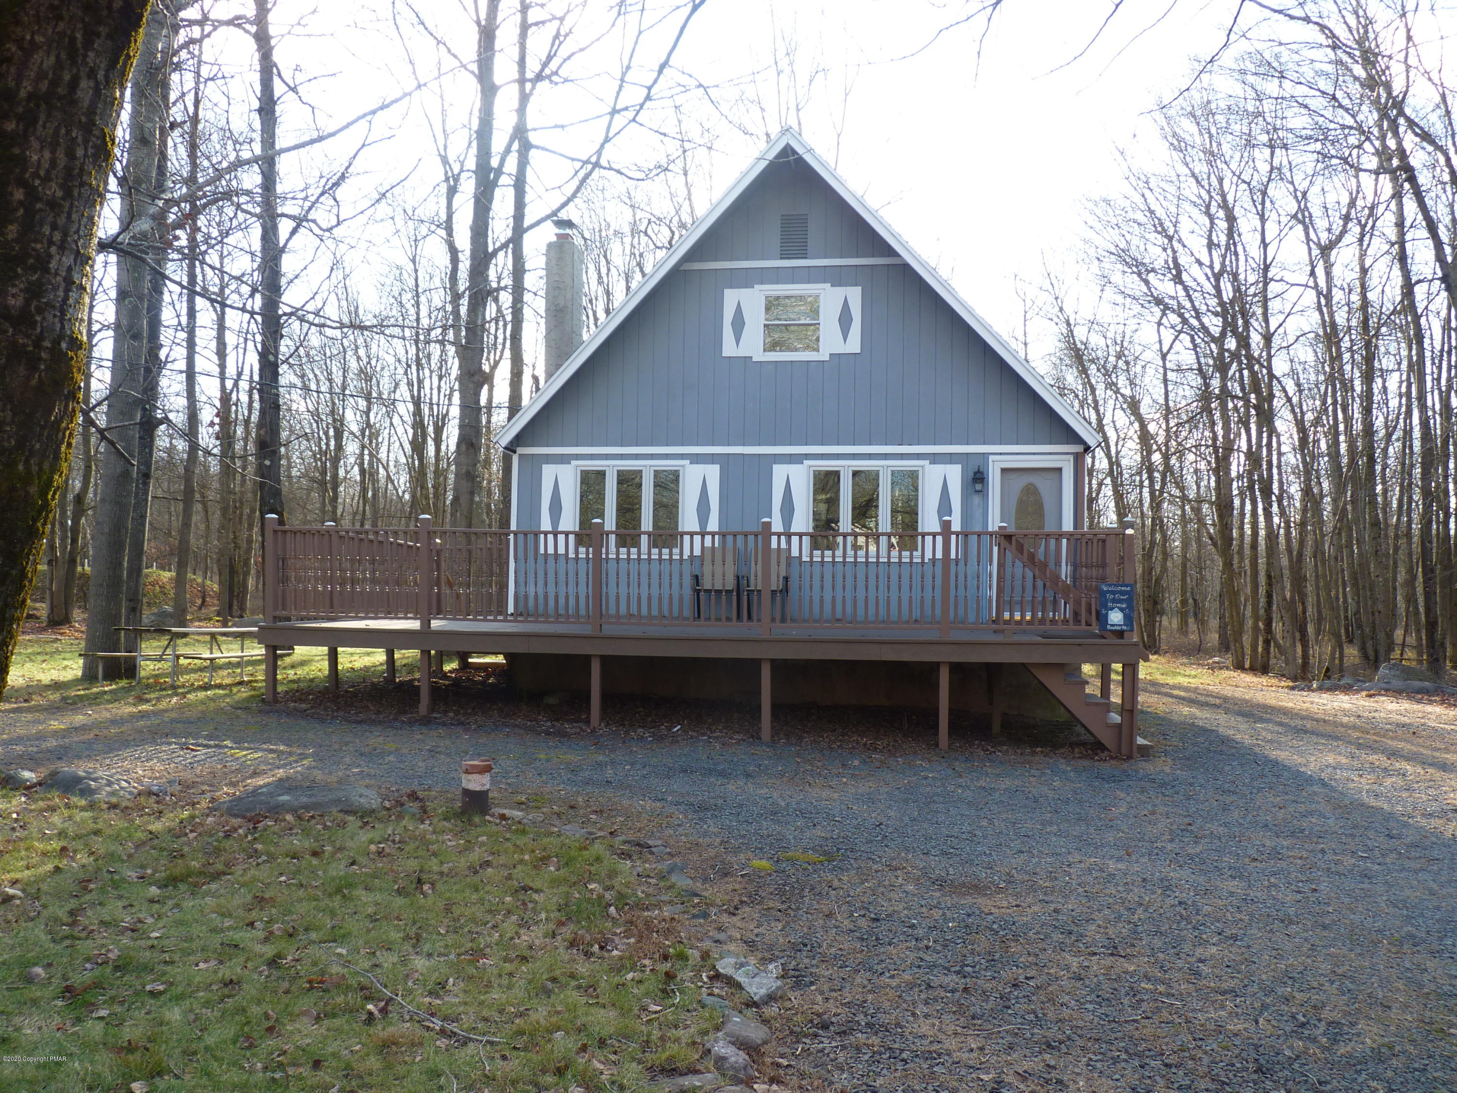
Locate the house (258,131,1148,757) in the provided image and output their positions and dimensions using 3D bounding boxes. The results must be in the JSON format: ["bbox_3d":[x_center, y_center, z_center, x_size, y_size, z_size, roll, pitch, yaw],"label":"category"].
[{"bbox_3d":[0.589,-1.560,17.085,8.820,7.350,12.470,1,-2,9],"label":"house"}]

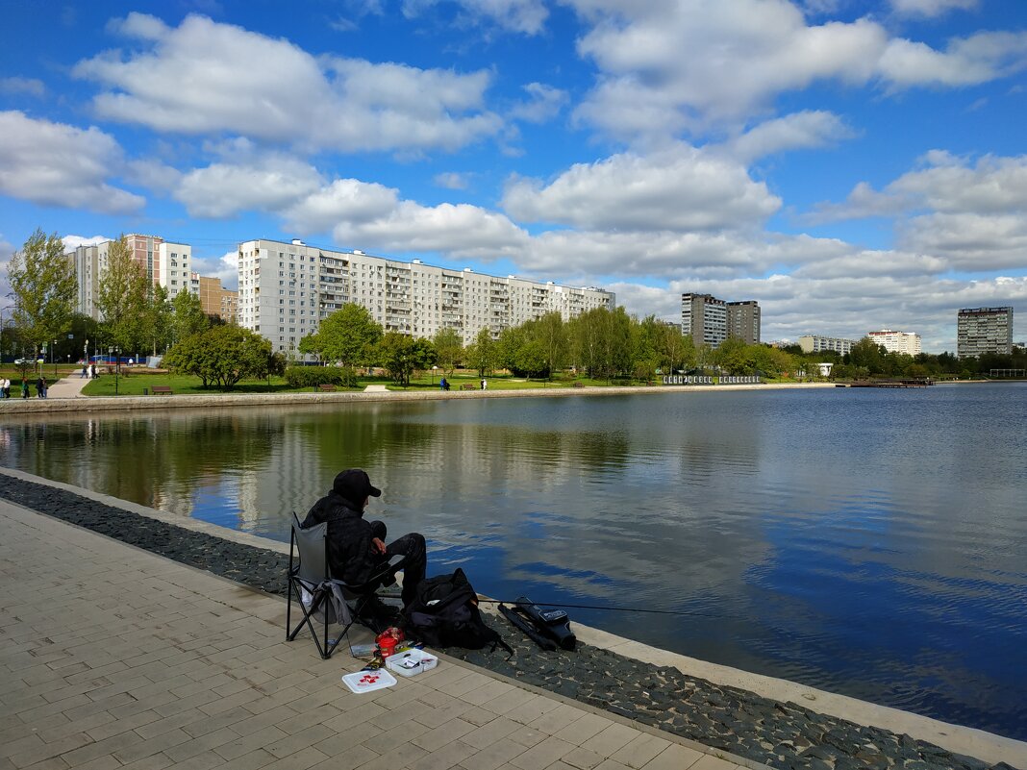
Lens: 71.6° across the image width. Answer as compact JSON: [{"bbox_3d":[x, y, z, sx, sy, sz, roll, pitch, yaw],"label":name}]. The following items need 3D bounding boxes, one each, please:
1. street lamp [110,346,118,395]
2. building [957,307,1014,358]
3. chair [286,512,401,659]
[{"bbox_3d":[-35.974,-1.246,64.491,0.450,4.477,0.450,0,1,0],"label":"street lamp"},{"bbox_3d":[361.000,-34.755,545.196,31.000,46.000,14.500,0,1,42],"label":"building"},{"bbox_3d":[-1.093,1.204,4.518,0.520,0.800,0.500,-1,1,-44],"label":"chair"}]

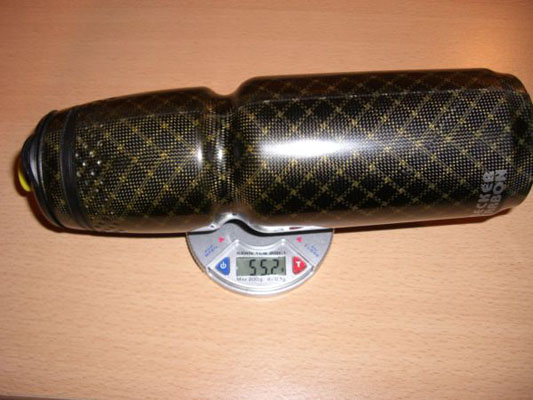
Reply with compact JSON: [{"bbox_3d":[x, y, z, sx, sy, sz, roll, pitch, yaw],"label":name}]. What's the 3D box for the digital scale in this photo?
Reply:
[{"bbox_3d":[-0.004,0.013,0.317,0.080,0.016,0.080,0,68,1],"label":"digital scale"}]

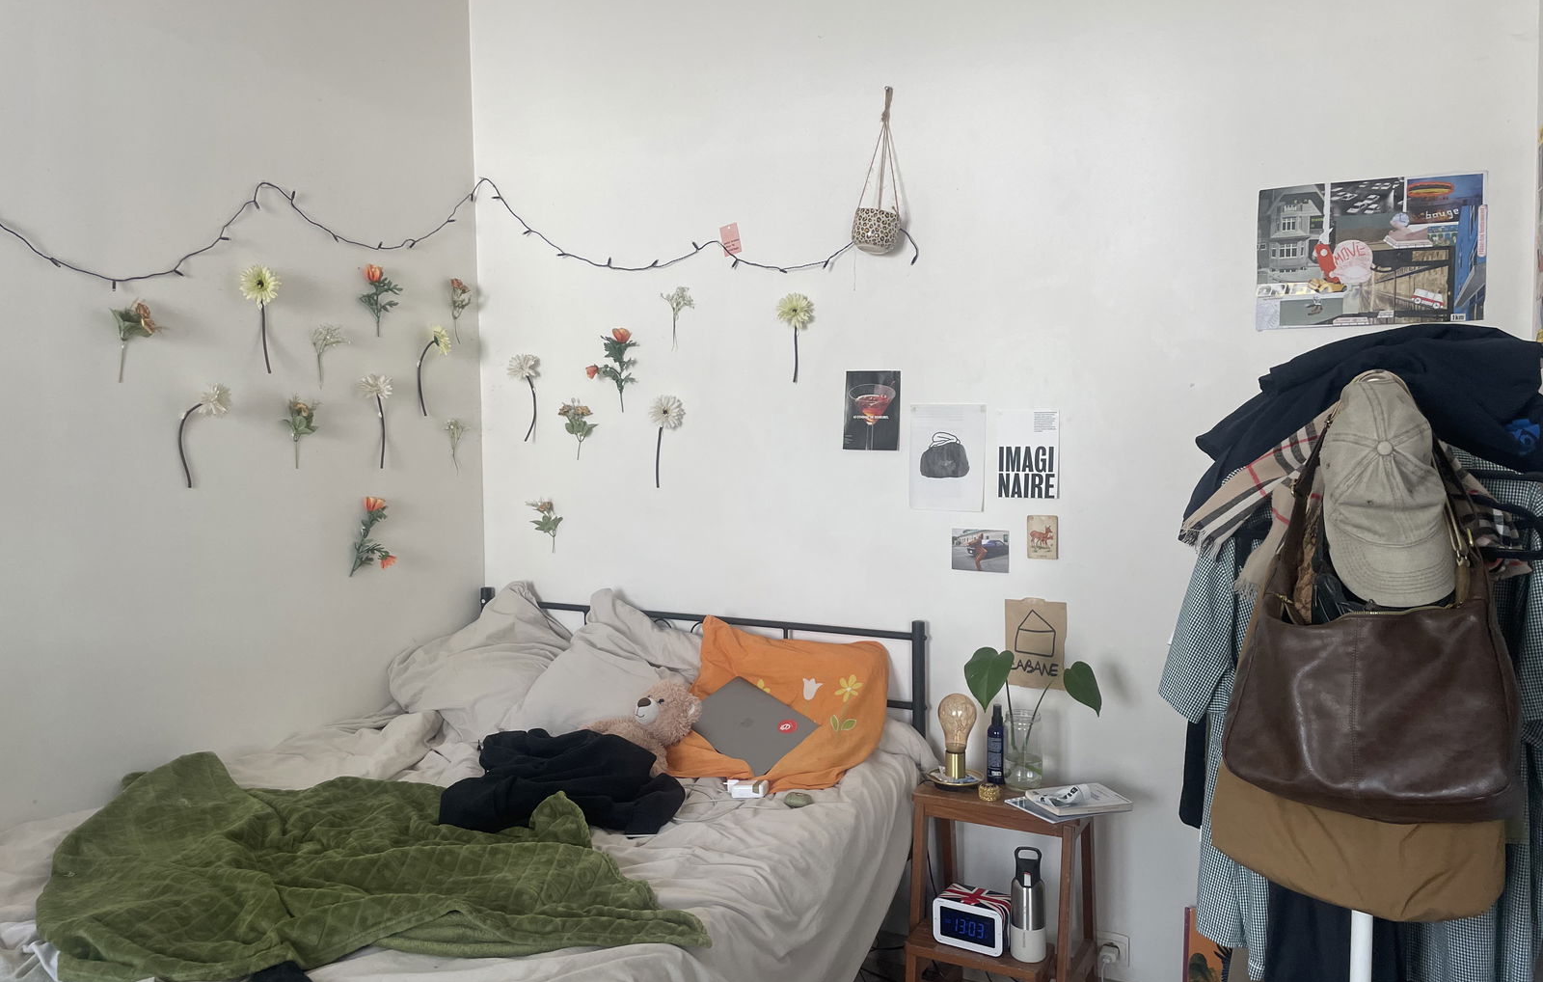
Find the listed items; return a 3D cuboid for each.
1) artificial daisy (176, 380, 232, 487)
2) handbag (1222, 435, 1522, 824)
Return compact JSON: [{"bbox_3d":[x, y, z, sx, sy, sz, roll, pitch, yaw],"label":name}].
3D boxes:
[{"bbox_3d":[-1.306,-0.126,2.663,0.090,0.240,0.095,1,4,27],"label":"artificial daisy"},{"bbox_3d":[0.758,0.158,1.470,0.325,0.475,0.130,1,4,27],"label":"handbag"}]

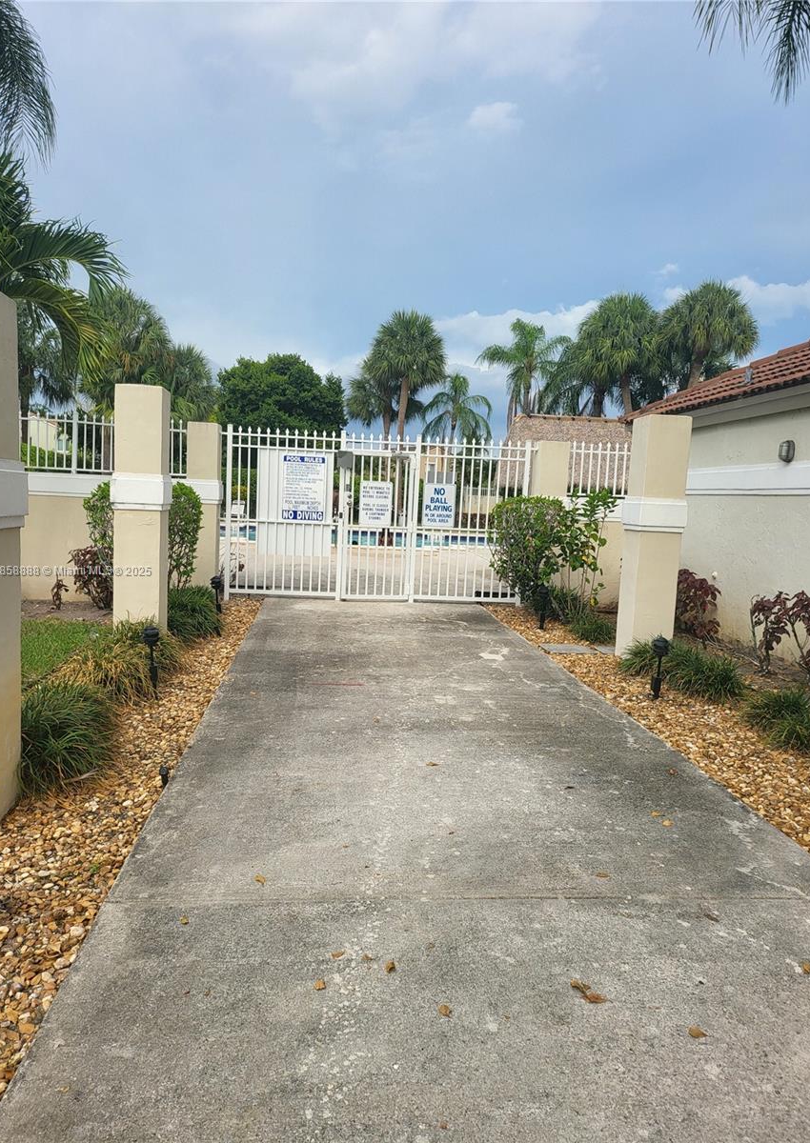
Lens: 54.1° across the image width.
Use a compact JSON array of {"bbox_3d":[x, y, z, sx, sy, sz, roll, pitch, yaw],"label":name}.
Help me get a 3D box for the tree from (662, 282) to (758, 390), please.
[{"bbox_3d":[11.519,-6.173,30.896,3.900,10.080,3.900,2,6,-6],"label":"tree"}]

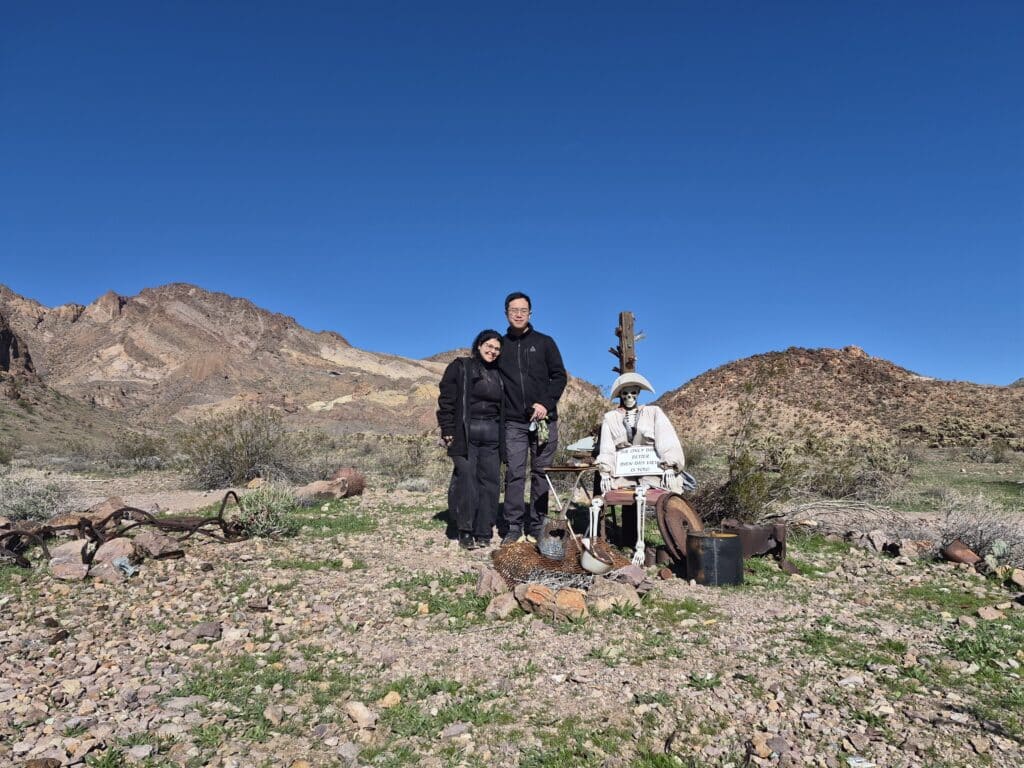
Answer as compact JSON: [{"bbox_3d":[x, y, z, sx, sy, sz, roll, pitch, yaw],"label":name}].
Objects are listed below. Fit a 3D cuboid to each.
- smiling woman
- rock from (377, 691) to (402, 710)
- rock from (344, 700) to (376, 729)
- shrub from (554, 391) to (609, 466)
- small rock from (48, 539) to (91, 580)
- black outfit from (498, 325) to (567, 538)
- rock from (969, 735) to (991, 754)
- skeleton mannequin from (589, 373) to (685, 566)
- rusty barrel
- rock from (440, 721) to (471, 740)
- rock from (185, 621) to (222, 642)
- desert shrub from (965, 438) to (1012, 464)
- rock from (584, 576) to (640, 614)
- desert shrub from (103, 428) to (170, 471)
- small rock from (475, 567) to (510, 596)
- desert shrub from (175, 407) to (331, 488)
[{"bbox_3d":[-0.277,0.379,4.650,0.500,1.530,0.360,0,-4,-9],"label":"smiling woman"},{"bbox_3d":[-0.358,0.923,1.990,0.063,0.040,0.052,1,-4,-10],"label":"rock"},{"bbox_3d":[-0.419,0.913,1.880,0.088,0.050,0.075,1,-4,-13],"label":"rock"},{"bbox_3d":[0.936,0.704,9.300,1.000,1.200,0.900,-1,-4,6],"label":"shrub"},{"bbox_3d":[-2.523,1.001,3.880,0.240,0.200,0.210,2,-5,-33],"label":"small rock"},{"bbox_3d":[0.136,0.332,4.750,0.520,1.500,0.330,-1,-4,7],"label":"black outfit"},{"bbox_3d":[1.251,0.964,1.820,0.058,0.042,0.050,-4,-5,34],"label":"rock"},{"bbox_3d":[0.801,0.550,4.380,0.600,1.180,0.580,-1,-4,10],"label":"skeleton mannequin"},{"bbox_3d":[1.152,0.995,3.870,0.320,0.275,0.320,-2,-4,17],"label":"rusty barrel"},{"bbox_3d":[-0.149,0.917,1.800,0.078,0.035,0.060,0,-4,-5],"label":"rock"},{"bbox_3d":[-1.188,0.953,2.620,0.145,0.060,0.110,2,-4,-24],"label":"rock"},{"bbox_3d":[15.439,2.183,22.000,1.300,0.850,1.300,-3,-5,35],"label":"desert shrub"},{"bbox_3d":[0.495,1.036,3.350,0.275,0.160,0.200,-1,-4,8],"label":"rock"},{"bbox_3d":[-8.830,1.540,16.000,1.450,1.000,1.400,2,-4,-29],"label":"desert shrub"},{"bbox_3d":[-0.101,0.972,3.350,0.160,0.120,0.130,0,-4,-2],"label":"small rock"},{"bbox_3d":[-4.119,1.008,10.800,2.200,1.300,2.000,1,-4,-21],"label":"desert shrub"}]

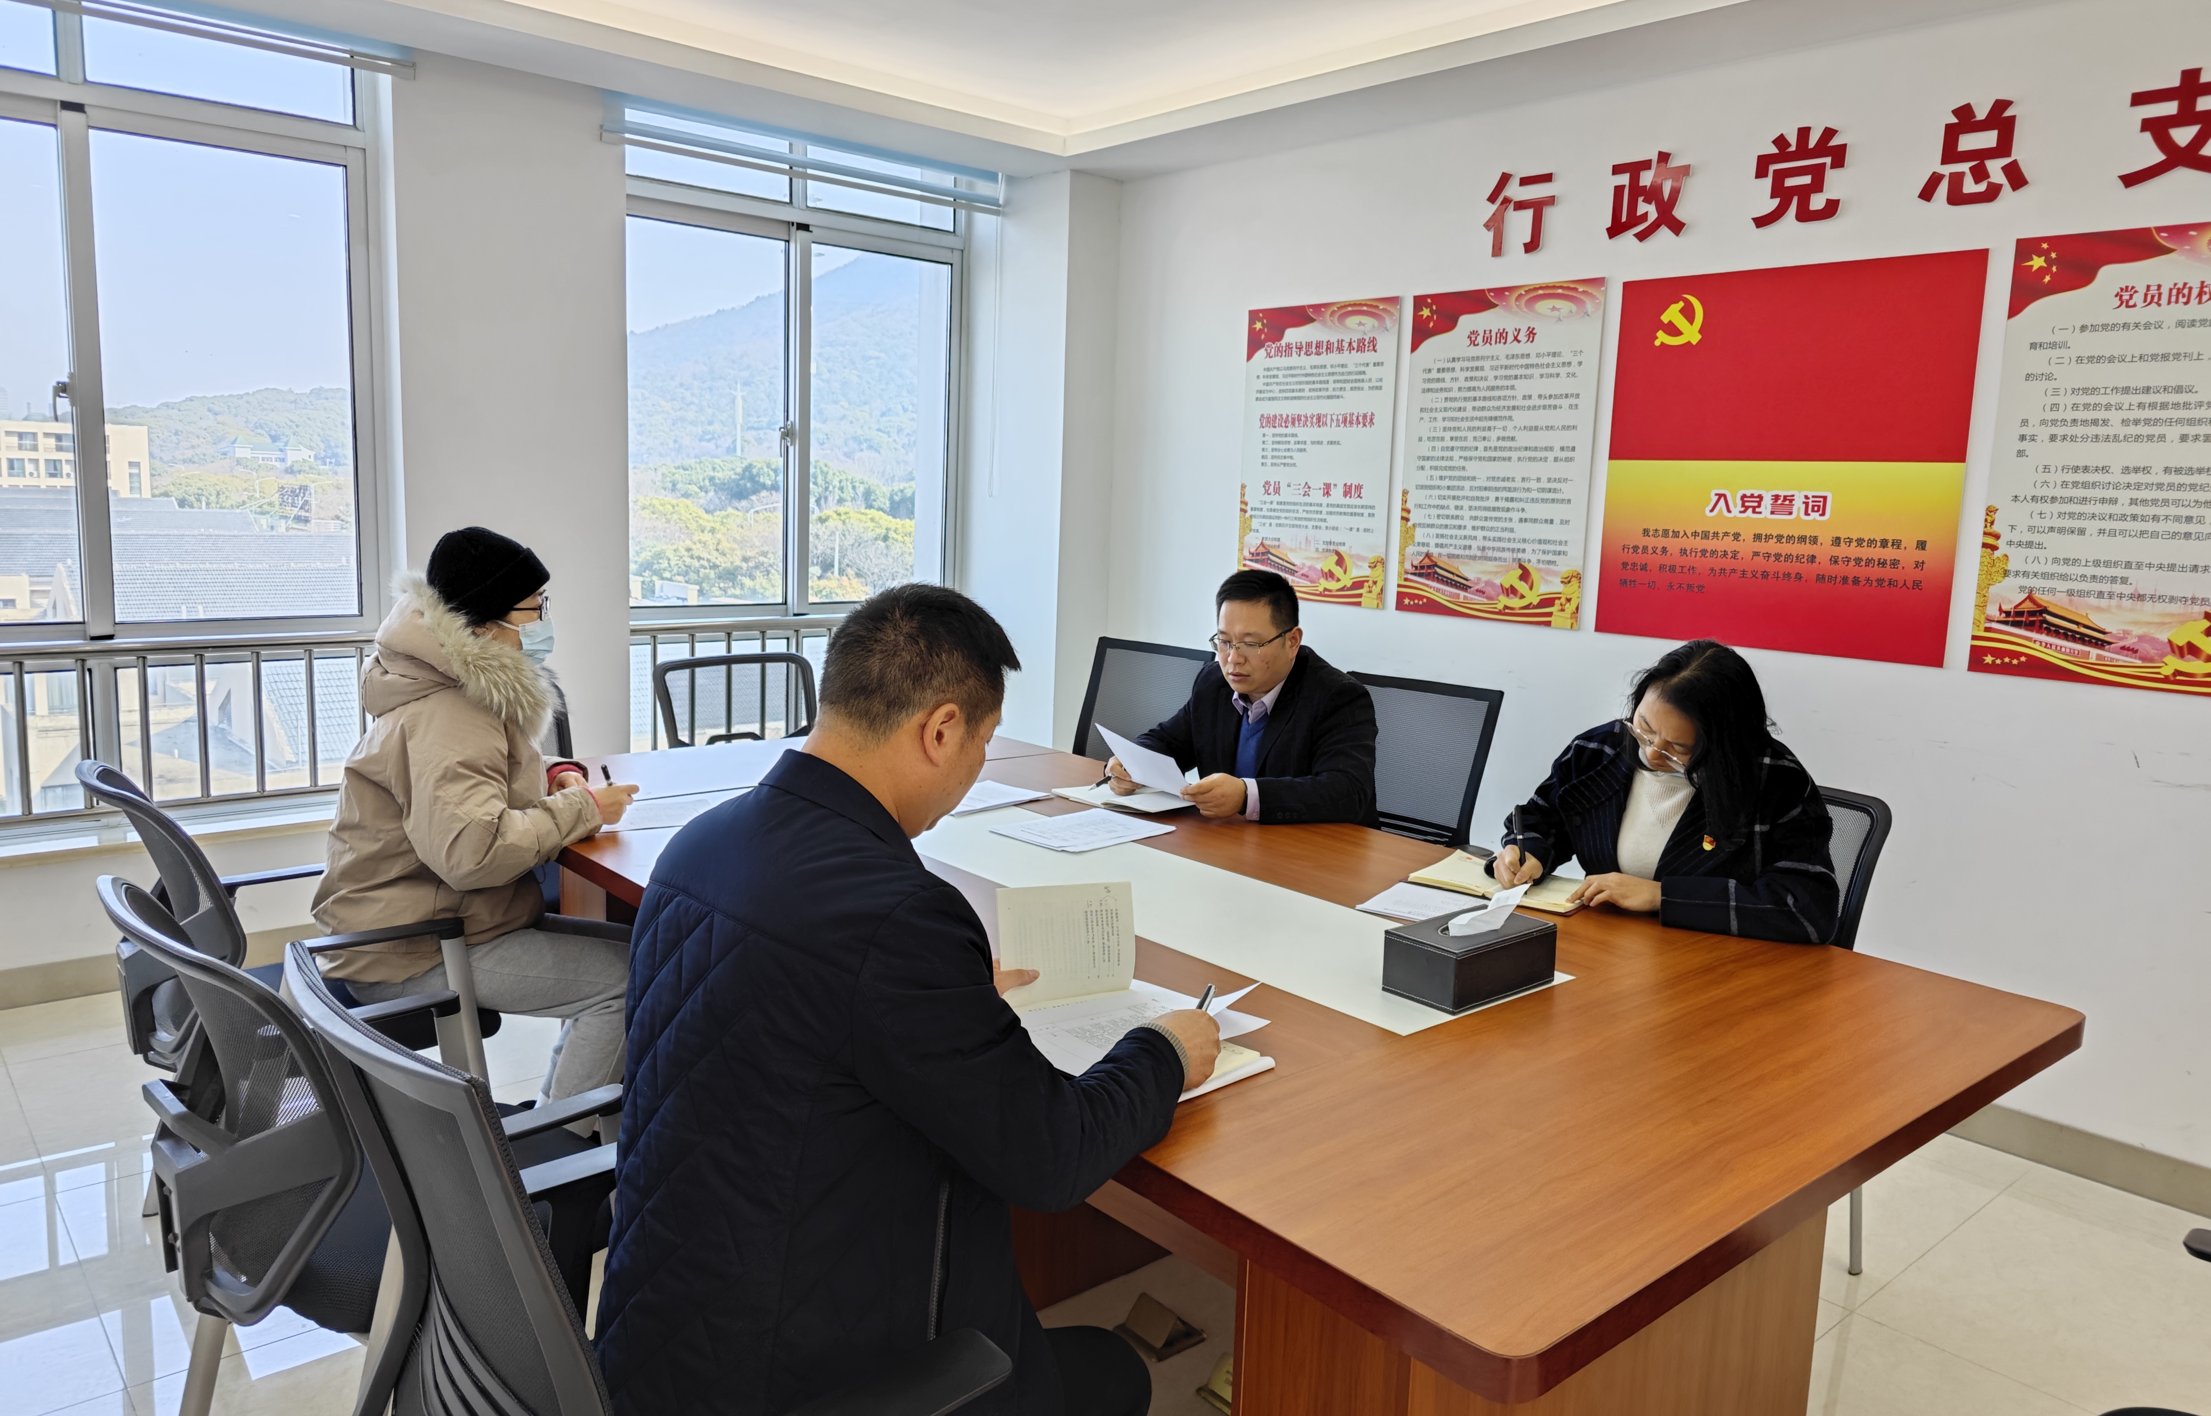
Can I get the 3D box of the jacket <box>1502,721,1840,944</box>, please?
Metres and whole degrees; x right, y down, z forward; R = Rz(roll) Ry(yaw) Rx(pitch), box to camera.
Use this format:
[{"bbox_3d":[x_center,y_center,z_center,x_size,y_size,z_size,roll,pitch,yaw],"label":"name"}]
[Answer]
[{"bbox_3d":[1.050,0.302,2.590,0.580,0.540,0.610,-5,11,-41],"label":"jacket"}]

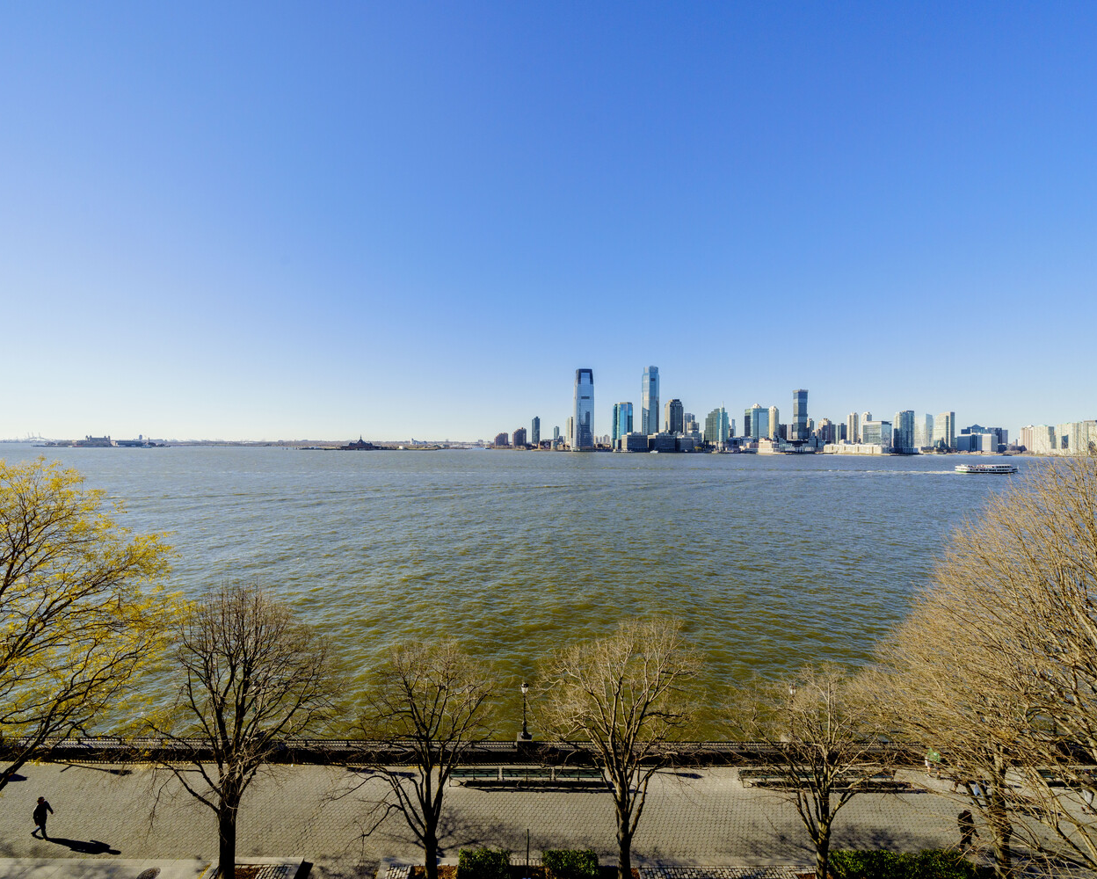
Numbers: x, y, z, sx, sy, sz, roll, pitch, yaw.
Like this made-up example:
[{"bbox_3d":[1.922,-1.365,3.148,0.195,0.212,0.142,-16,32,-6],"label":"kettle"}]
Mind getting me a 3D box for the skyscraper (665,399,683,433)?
[{"bbox_3d":[409.863,-45.774,1425.000,41.000,169.100,44.000,1,-1,-5],"label":"skyscraper"}]

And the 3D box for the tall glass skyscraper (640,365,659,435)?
[{"bbox_3d":[330.000,-98.220,1419.500,36.000,274.000,52.000,1,-1,-8],"label":"tall glass skyscraper"}]

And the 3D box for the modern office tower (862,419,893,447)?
[{"bbox_3d":[1048.050,-5.640,1400.340,36.000,102.000,68.000,1,-1,-6],"label":"modern office tower"}]

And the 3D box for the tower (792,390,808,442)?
[{"bbox_3d":[850.411,-62.847,1485.000,32.000,213.400,30.000,1,-1,-5],"label":"tower"}]

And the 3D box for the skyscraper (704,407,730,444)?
[{"bbox_3d":[516.772,-31.178,1350.000,38.000,140.200,72.000,1,-1,-5],"label":"skyscraper"}]

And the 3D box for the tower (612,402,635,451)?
[{"bbox_3d":[237.078,-41.212,1395.000,56.000,157.700,48.000,1,-1,-5],"label":"tower"}]

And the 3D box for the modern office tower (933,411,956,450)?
[{"bbox_3d":[1546.920,-25.650,1715.700,24.000,160.000,58.000,1,-1,-6],"label":"modern office tower"}]

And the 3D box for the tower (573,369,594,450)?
[{"bbox_3d":[105.700,-83.780,1313.260,50.000,238.000,52.000,1,-1,-6],"label":"tower"}]

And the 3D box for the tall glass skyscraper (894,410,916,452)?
[{"bbox_3d":[1053.020,-19.950,1300.520,42.000,128.000,25.000,1,-1,-6],"label":"tall glass skyscraper"}]

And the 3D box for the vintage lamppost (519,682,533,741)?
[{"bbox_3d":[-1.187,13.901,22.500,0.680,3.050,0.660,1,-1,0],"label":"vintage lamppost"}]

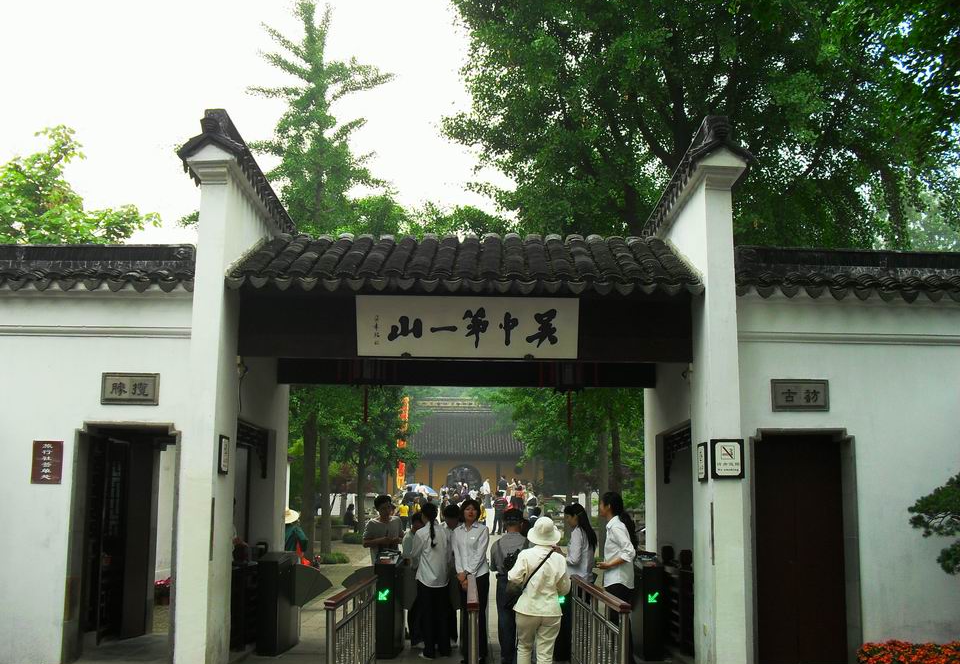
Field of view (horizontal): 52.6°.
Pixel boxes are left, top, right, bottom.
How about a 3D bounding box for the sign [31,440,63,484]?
[{"bbox_3d":[-4.277,1.291,9.594,0.305,0.420,0.030,1,-9,0],"label":"sign"}]

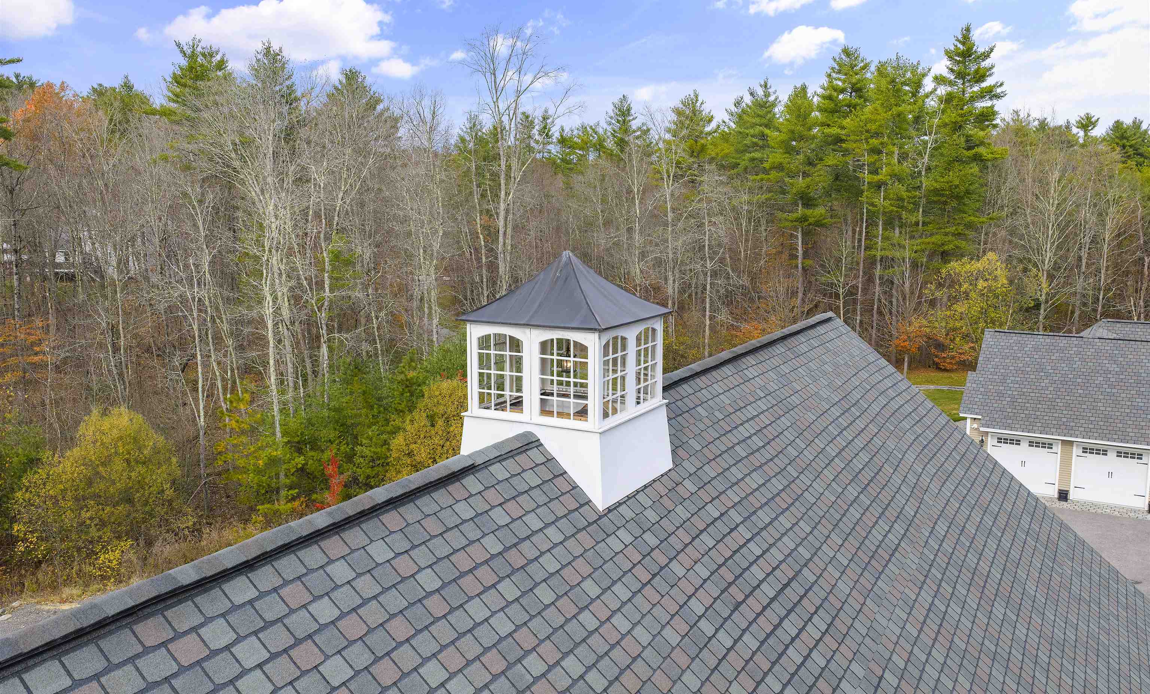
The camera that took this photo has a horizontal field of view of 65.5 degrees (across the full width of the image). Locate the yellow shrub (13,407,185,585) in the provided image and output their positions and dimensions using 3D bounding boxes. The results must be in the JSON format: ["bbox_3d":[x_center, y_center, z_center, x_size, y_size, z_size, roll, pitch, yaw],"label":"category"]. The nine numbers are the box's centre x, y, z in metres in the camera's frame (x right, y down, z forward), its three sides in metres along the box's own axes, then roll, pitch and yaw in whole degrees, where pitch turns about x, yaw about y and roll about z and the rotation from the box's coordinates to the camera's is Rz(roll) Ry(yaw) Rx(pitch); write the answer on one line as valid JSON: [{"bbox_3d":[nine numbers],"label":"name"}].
[{"bbox_3d":[-17.706,5.119,33.716,5.800,5.681,5.600,-5,10,-28],"label":"yellow shrub"}]

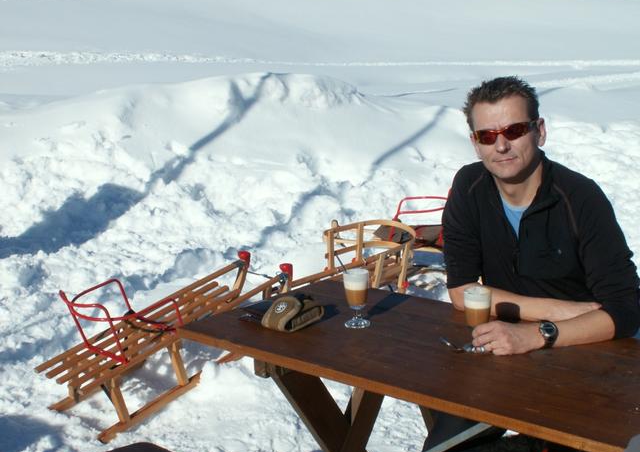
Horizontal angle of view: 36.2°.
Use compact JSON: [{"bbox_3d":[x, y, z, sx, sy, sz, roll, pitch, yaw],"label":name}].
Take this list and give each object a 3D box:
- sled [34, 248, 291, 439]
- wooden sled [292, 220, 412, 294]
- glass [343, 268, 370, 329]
[{"bbox_3d":[-0.609,0.354,4.064,0.370,0.500,1.165,16,30,37],"label":"sled"},{"bbox_3d":[0.130,0.268,4.719,0.350,0.445,0.870,18,22,38],"label":"wooden sled"},{"bbox_3d":[0.096,0.185,2.524,0.067,0.143,0.067,-3,13,0],"label":"glass"}]

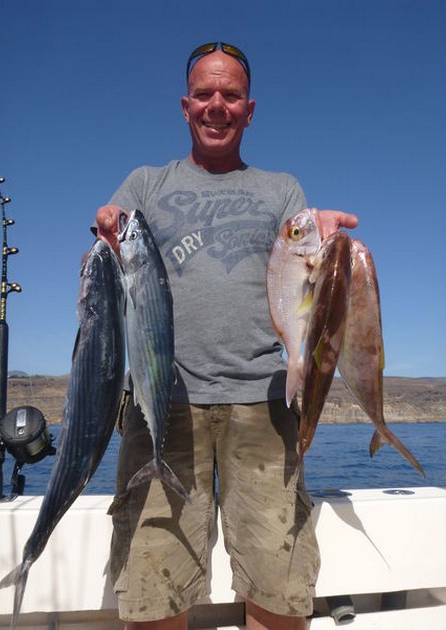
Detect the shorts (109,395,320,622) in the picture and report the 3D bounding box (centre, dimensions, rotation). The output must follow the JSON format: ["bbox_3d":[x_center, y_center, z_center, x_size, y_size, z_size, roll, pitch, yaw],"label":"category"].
[{"bbox_3d":[-0.016,0.372,1.066,0.425,0.470,0.260,0,-12,0],"label":"shorts"}]

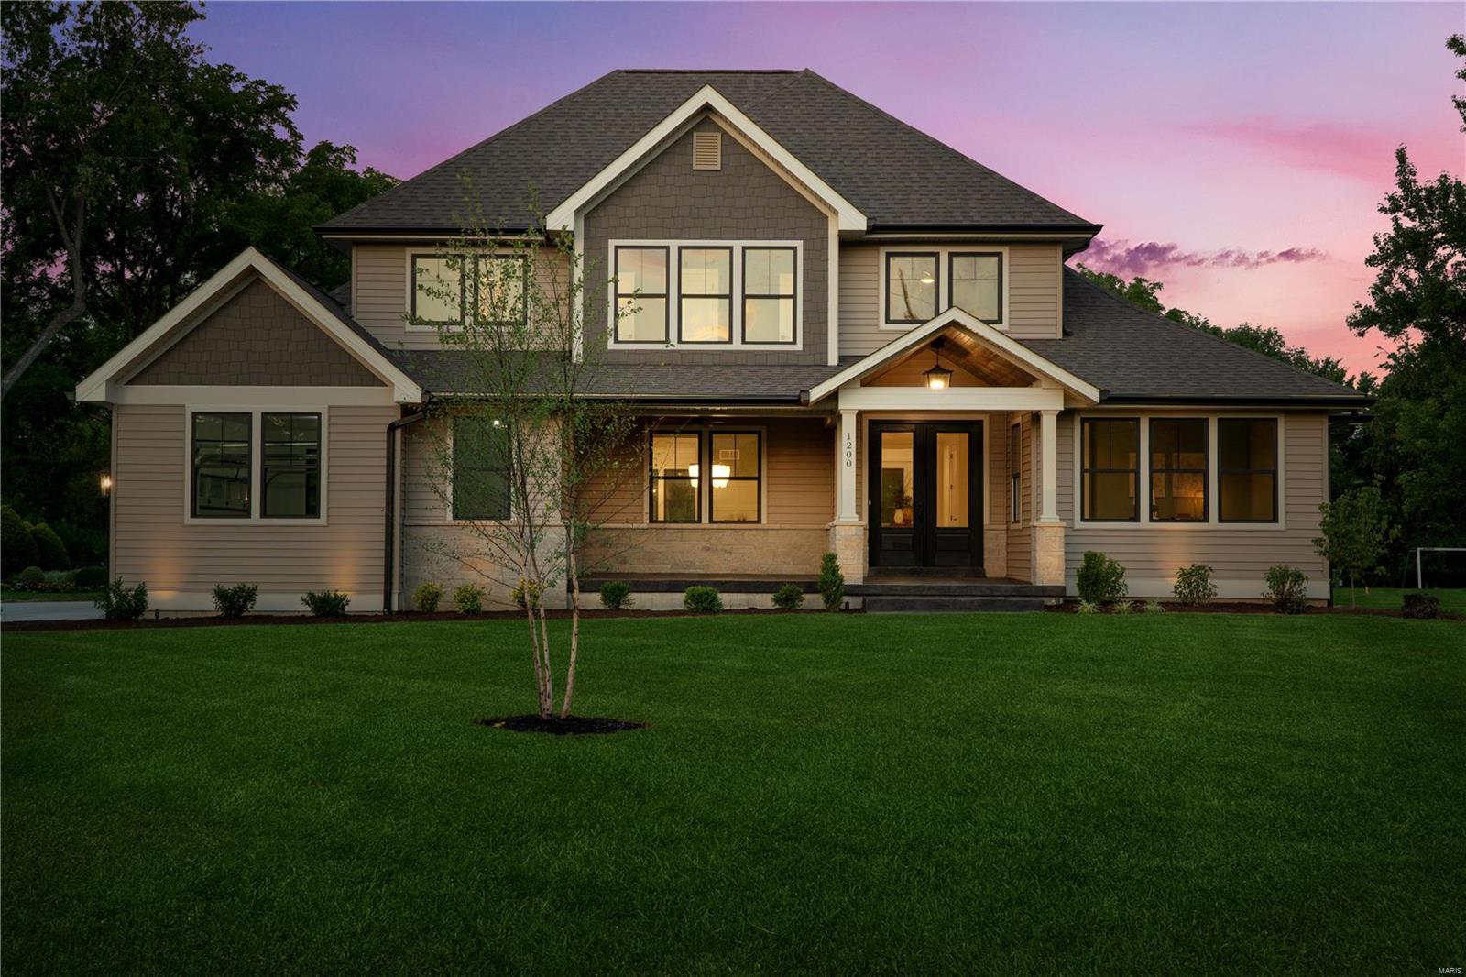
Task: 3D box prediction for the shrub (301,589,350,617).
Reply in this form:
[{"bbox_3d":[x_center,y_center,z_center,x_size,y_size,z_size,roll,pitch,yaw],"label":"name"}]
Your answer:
[{"bbox_3d":[-5.985,1.683,23.900,0.706,0.391,0.660,0,-2,0],"label":"shrub"}]

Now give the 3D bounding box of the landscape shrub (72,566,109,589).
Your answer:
[{"bbox_3d":[-14.968,2.070,38.000,0.850,0.570,0.820,0,-2,0],"label":"landscape shrub"}]

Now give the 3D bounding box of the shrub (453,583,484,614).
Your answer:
[{"bbox_3d":[-3.952,1.645,24.350,0.454,0.466,0.450,0,-2,0],"label":"shrub"}]

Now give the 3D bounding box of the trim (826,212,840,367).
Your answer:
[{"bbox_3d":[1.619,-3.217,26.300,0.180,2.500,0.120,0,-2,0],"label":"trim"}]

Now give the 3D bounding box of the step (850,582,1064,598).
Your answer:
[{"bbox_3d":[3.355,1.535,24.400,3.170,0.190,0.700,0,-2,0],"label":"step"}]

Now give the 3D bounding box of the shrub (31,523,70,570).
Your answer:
[{"bbox_3d":[-17.622,1.565,42.000,1.020,1.350,1.020,0,-2,0],"label":"shrub"}]

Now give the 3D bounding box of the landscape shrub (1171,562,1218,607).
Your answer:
[{"bbox_3d":[6.831,1.432,24.100,0.644,0.617,0.620,0,-2,0],"label":"landscape shrub"}]

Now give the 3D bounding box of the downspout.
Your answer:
[{"bbox_3d":[-4.946,0.344,24.500,0.638,3.083,0.220,0,-1,1],"label":"downspout"}]

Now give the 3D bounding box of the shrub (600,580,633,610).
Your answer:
[{"bbox_3d":[-1.775,1.627,24.800,0.480,0.448,0.460,0,-2,0],"label":"shrub"}]

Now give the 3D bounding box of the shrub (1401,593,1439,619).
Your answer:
[{"bbox_3d":[10.002,1.712,23.700,0.550,0.375,0.520,0,-1,1],"label":"shrub"}]

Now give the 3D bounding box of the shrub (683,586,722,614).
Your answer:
[{"bbox_3d":[-0.451,1.675,24.450,0.576,0.411,0.550,0,-2,0],"label":"shrub"}]

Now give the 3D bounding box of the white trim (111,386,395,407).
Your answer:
[{"bbox_3d":[-7.236,-1.401,24.660,4.342,0.285,0.040,0,-2,0],"label":"white trim"}]

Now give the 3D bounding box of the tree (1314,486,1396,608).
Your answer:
[{"bbox_3d":[9.375,0.883,24.500,1.224,1.834,1.200,0,-1,1],"label":"tree"}]

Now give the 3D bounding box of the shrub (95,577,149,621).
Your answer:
[{"bbox_3d":[-9.015,1.645,24.000,0.740,0.640,0.700,0,-2,0],"label":"shrub"}]

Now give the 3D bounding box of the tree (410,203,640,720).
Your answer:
[{"bbox_3d":[-1.400,-0.186,11.000,1.500,3.520,1.400,0,-2,0],"label":"tree"}]

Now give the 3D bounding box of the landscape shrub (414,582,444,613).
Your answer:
[{"bbox_3d":[-4.519,1.625,24.200,0.440,0.450,0.440,0,-2,0],"label":"landscape shrub"}]

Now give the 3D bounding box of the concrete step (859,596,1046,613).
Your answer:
[{"bbox_3d":[3.238,1.718,24.025,2.590,0.177,0.650,0,-2,0],"label":"concrete step"}]

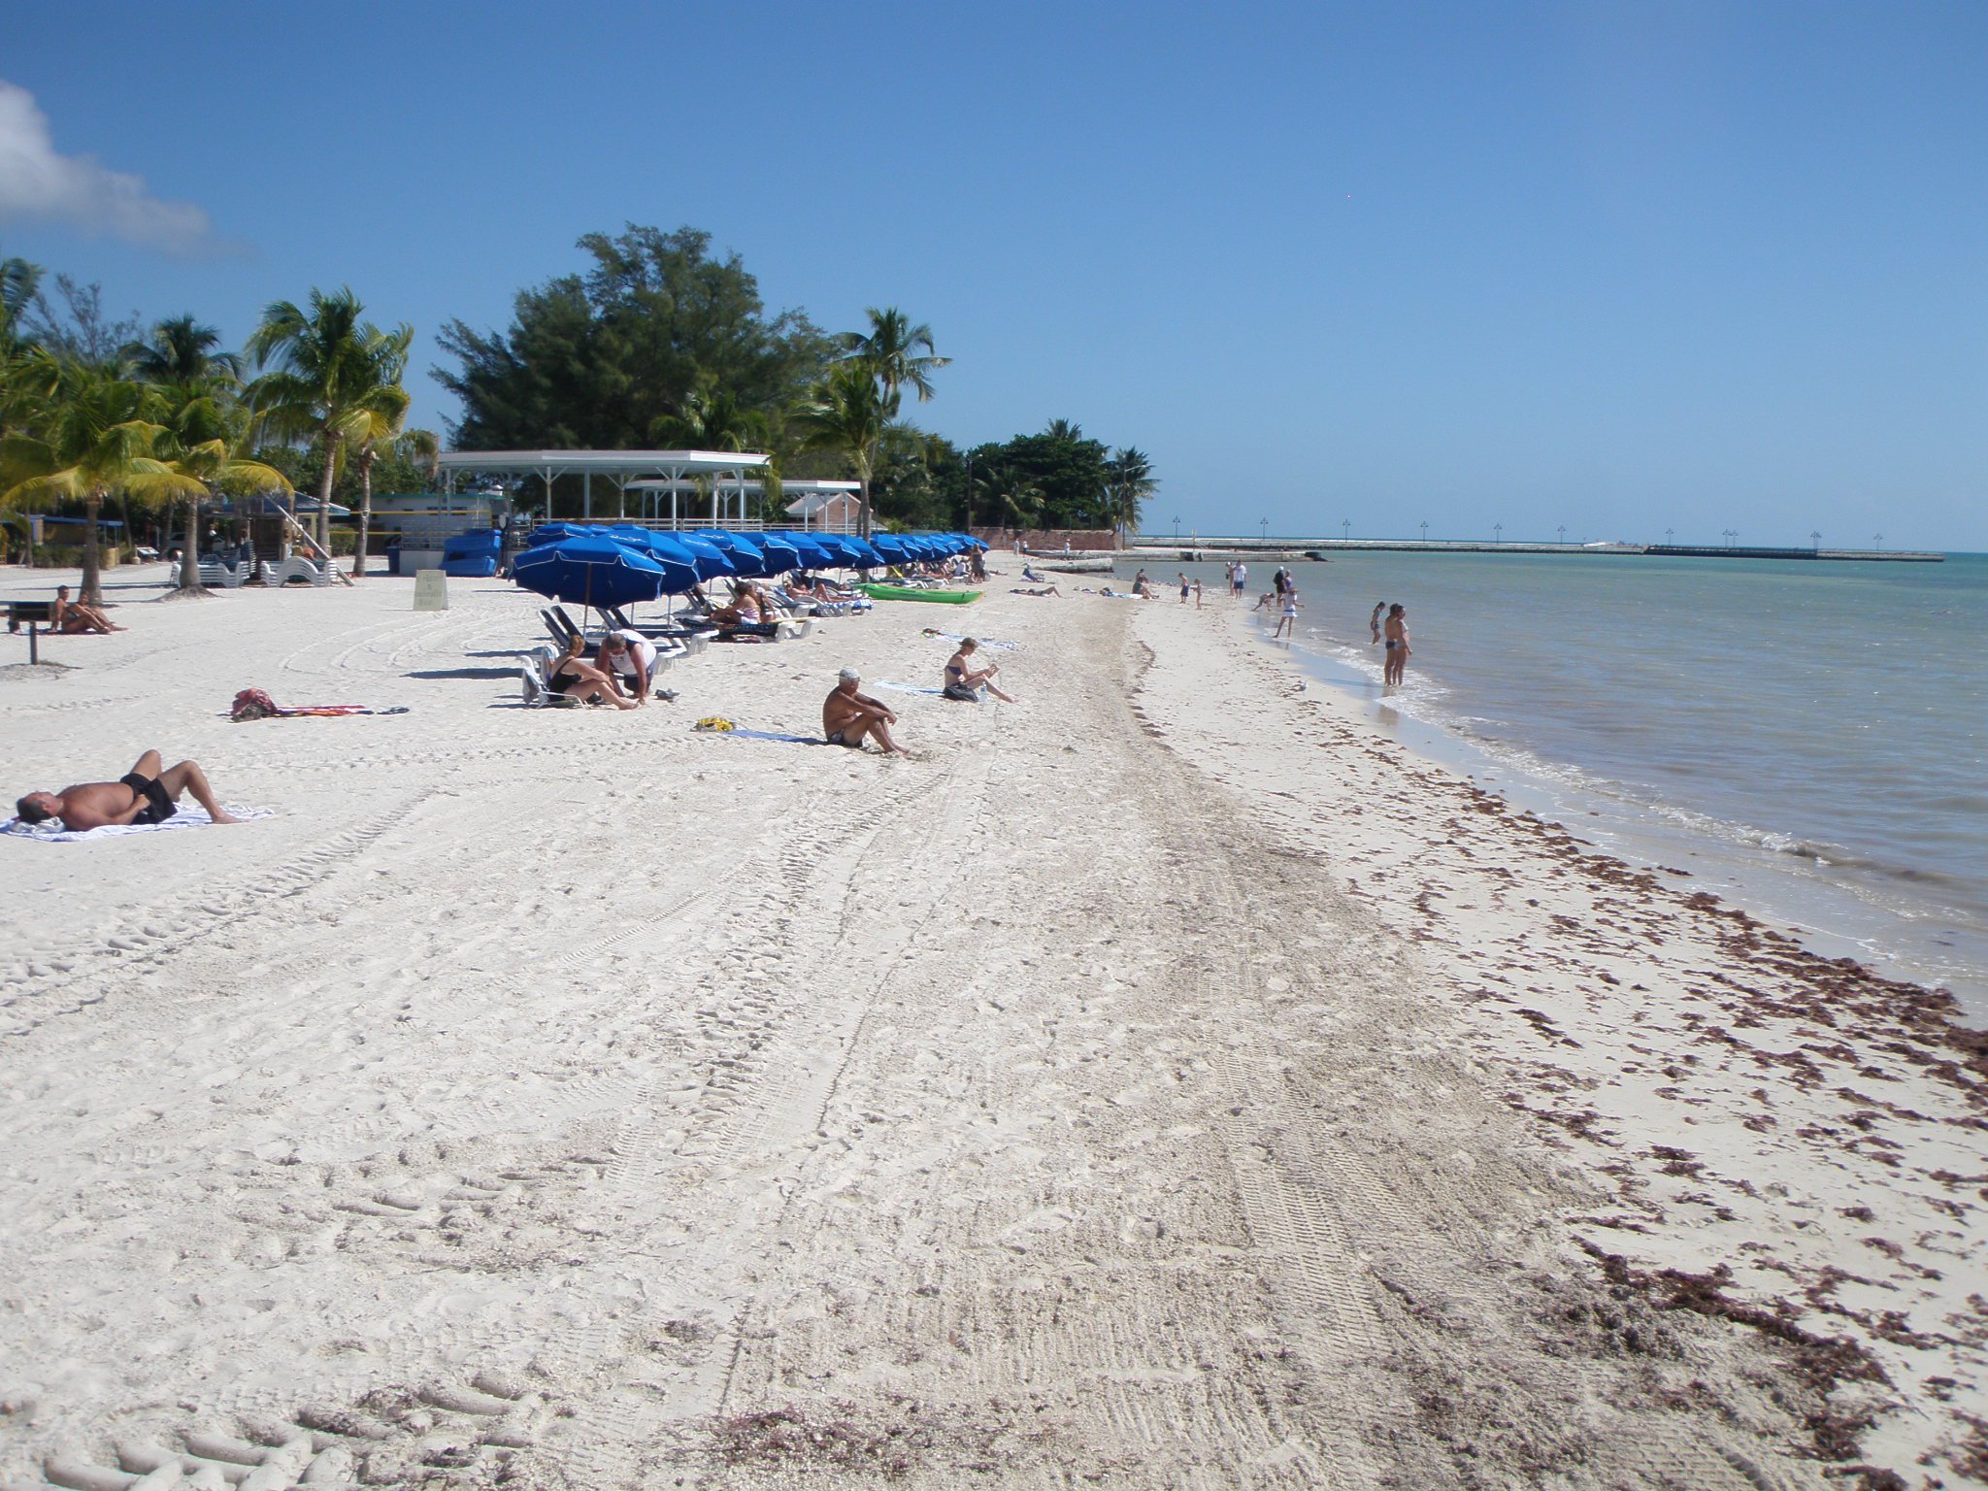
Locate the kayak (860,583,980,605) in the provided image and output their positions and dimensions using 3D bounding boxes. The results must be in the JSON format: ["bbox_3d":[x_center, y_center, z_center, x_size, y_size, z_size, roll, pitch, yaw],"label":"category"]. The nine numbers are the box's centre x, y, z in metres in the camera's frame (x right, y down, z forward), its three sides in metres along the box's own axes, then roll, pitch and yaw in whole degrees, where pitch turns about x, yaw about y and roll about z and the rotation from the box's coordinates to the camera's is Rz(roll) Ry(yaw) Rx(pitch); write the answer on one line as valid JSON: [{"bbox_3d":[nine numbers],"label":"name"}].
[{"bbox_3d":[-2.288,-4.507,65.376,4.000,0.400,0.800,3,6,18],"label":"kayak"}]

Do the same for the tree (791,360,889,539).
[{"bbox_3d":[-5.768,-10.288,82.387,3.900,8.000,3.900,1,6,0],"label":"tree"}]

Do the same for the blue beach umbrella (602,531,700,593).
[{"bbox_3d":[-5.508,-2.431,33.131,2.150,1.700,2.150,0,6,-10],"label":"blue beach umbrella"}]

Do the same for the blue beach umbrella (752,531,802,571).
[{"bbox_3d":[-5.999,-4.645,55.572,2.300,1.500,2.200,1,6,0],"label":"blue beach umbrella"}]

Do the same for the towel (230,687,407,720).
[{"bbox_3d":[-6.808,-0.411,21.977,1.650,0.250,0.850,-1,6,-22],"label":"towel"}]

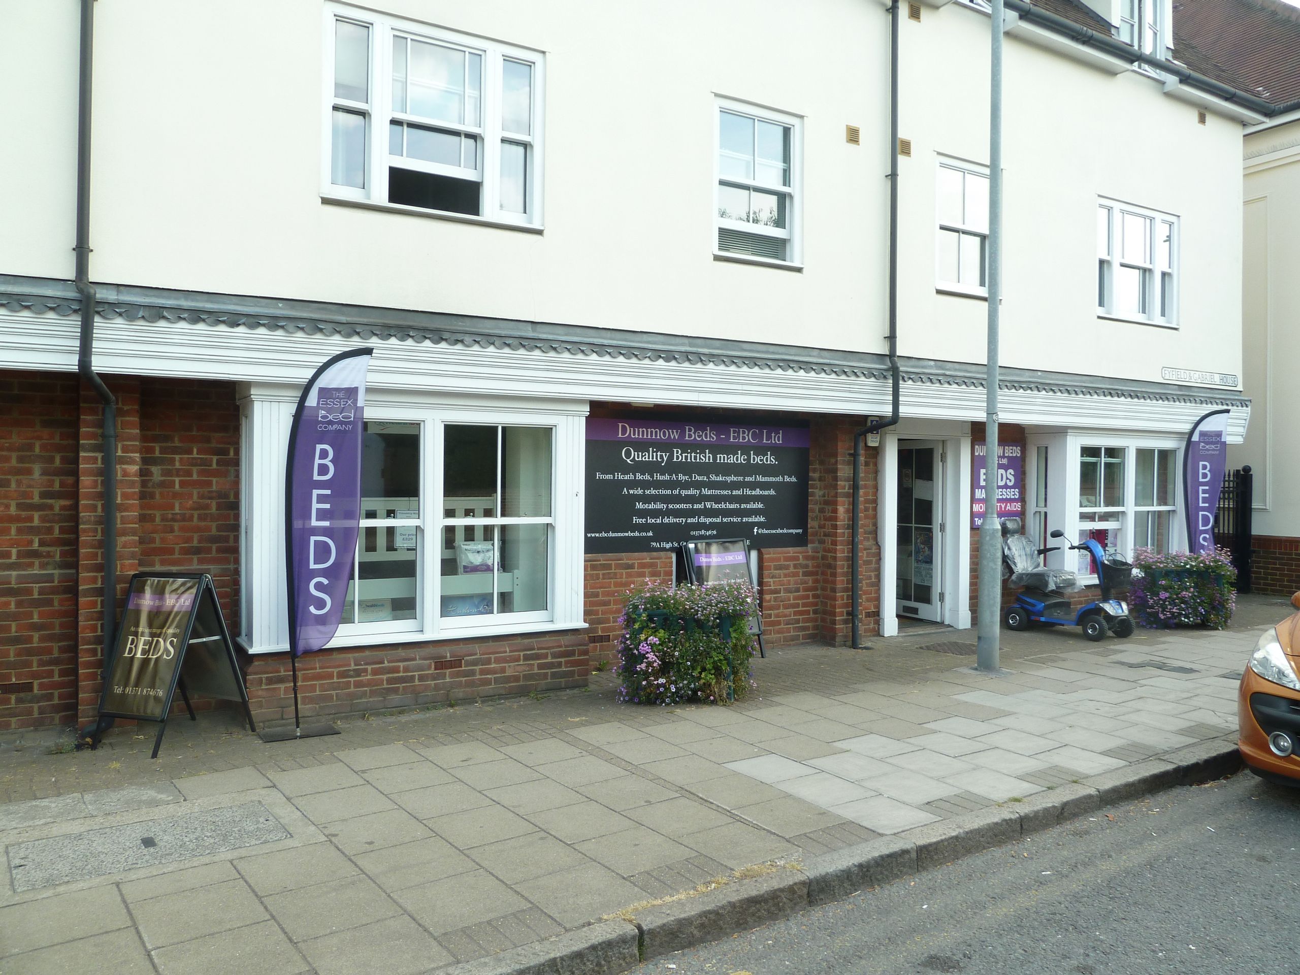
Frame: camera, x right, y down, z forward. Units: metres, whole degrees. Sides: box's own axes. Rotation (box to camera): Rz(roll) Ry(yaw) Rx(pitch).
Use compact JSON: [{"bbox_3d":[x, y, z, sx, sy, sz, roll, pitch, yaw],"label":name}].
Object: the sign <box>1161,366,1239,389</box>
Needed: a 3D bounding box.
[{"bbox_3d":[6.575,-1.312,11.200,1.580,0.150,0.025,0,1,-29],"label":"sign"}]

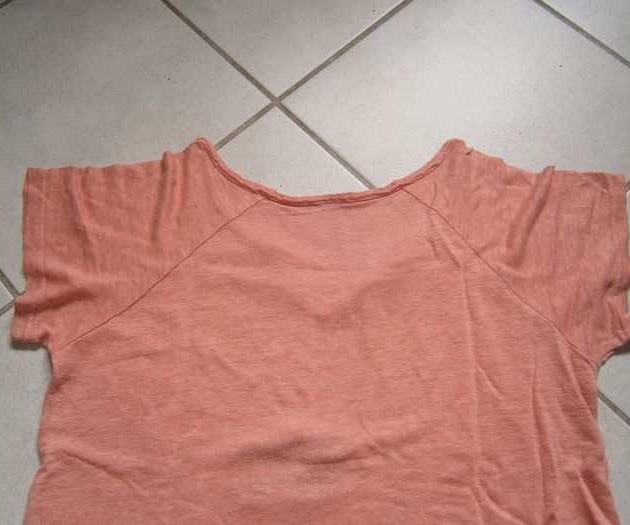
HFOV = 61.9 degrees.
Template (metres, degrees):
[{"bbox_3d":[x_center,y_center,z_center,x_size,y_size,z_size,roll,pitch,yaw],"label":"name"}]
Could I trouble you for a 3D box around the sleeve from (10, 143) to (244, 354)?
[{"bbox_3d":[-0.171,-0.027,0.506,0.243,0.030,0.205,-7,70,-3],"label":"sleeve"}]

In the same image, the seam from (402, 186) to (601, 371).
[{"bbox_3d":[0.170,0.007,0.495,0.018,0.014,0.242,-40,75,-14],"label":"seam"}]

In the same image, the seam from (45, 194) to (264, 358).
[{"bbox_3d":[-0.140,0.011,0.493,0.236,0.014,0.018,-38,74,-13],"label":"seam"}]

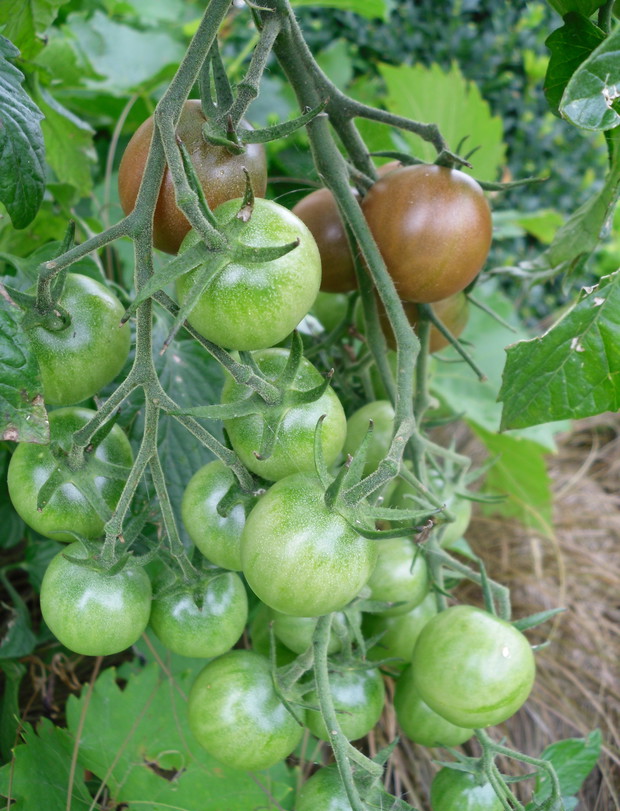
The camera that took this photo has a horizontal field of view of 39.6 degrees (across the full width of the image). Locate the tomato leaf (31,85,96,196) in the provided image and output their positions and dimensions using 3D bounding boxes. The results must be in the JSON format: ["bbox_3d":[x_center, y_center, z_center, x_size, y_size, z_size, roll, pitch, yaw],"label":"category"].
[{"bbox_3d":[-0.106,-0.114,0.370,0.031,0.051,0.018,-17,0,-19],"label":"tomato leaf"}]

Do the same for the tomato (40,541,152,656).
[{"bbox_3d":[-0.074,0.067,0.300,0.039,0.038,0.039,17,33,-5],"label":"tomato"}]

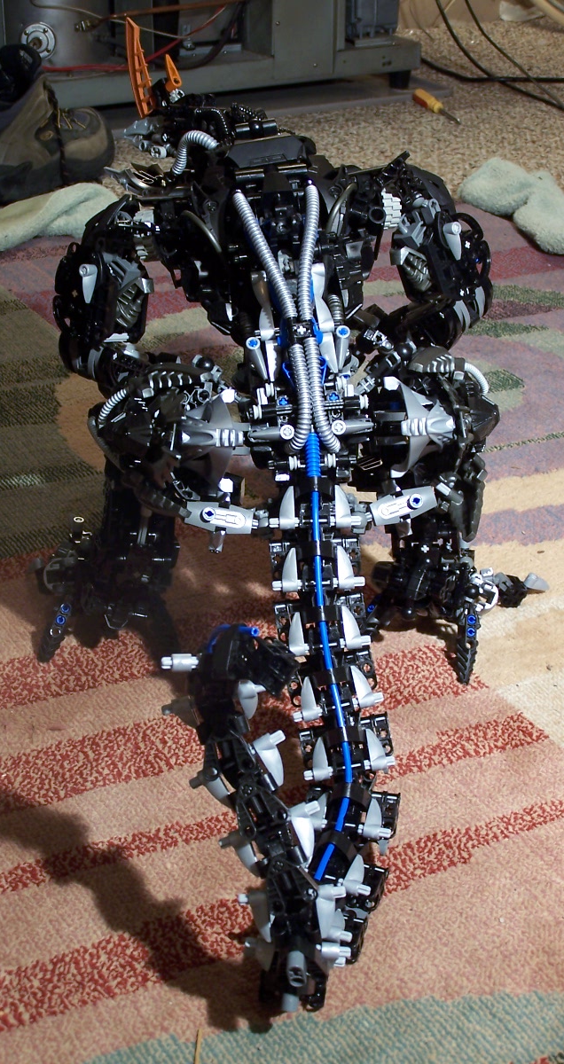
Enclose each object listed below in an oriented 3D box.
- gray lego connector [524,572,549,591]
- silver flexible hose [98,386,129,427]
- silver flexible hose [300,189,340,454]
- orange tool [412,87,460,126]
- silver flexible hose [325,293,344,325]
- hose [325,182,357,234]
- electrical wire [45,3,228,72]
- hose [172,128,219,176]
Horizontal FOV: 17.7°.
[{"bbox_3d":[0.161,0.031,1.145,0.018,0.008,0.009,26,31,12],"label":"gray lego connector"},{"bbox_3d":[-0.092,-0.068,0.985,0.017,0.022,0.014,0,24,0],"label":"silver flexible hose"},{"bbox_3d":[0.020,-0.119,0.956,0.023,0.152,0.026,0,-15,0],"label":"silver flexible hose"},{"bbox_3d":[0.223,-0.609,2.607,0.020,0.020,0.183,-7,25,-14],"label":"orange tool"},{"bbox_3d":[0.031,-0.128,1.050,0.008,0.009,0.020,-23,46,10],"label":"silver flexible hose"},{"bbox_3d":[0.033,-0.182,1.020,0.018,0.028,0.016,0,24,0],"label":"hose"},{"bbox_3d":[-0.202,-0.699,2.555,0.315,0.062,0.045,-19,31,-36],"label":"electrical wire"},{"bbox_3d":[-0.055,-0.241,1.155,0.032,0.030,0.026,0,24,0],"label":"hose"}]

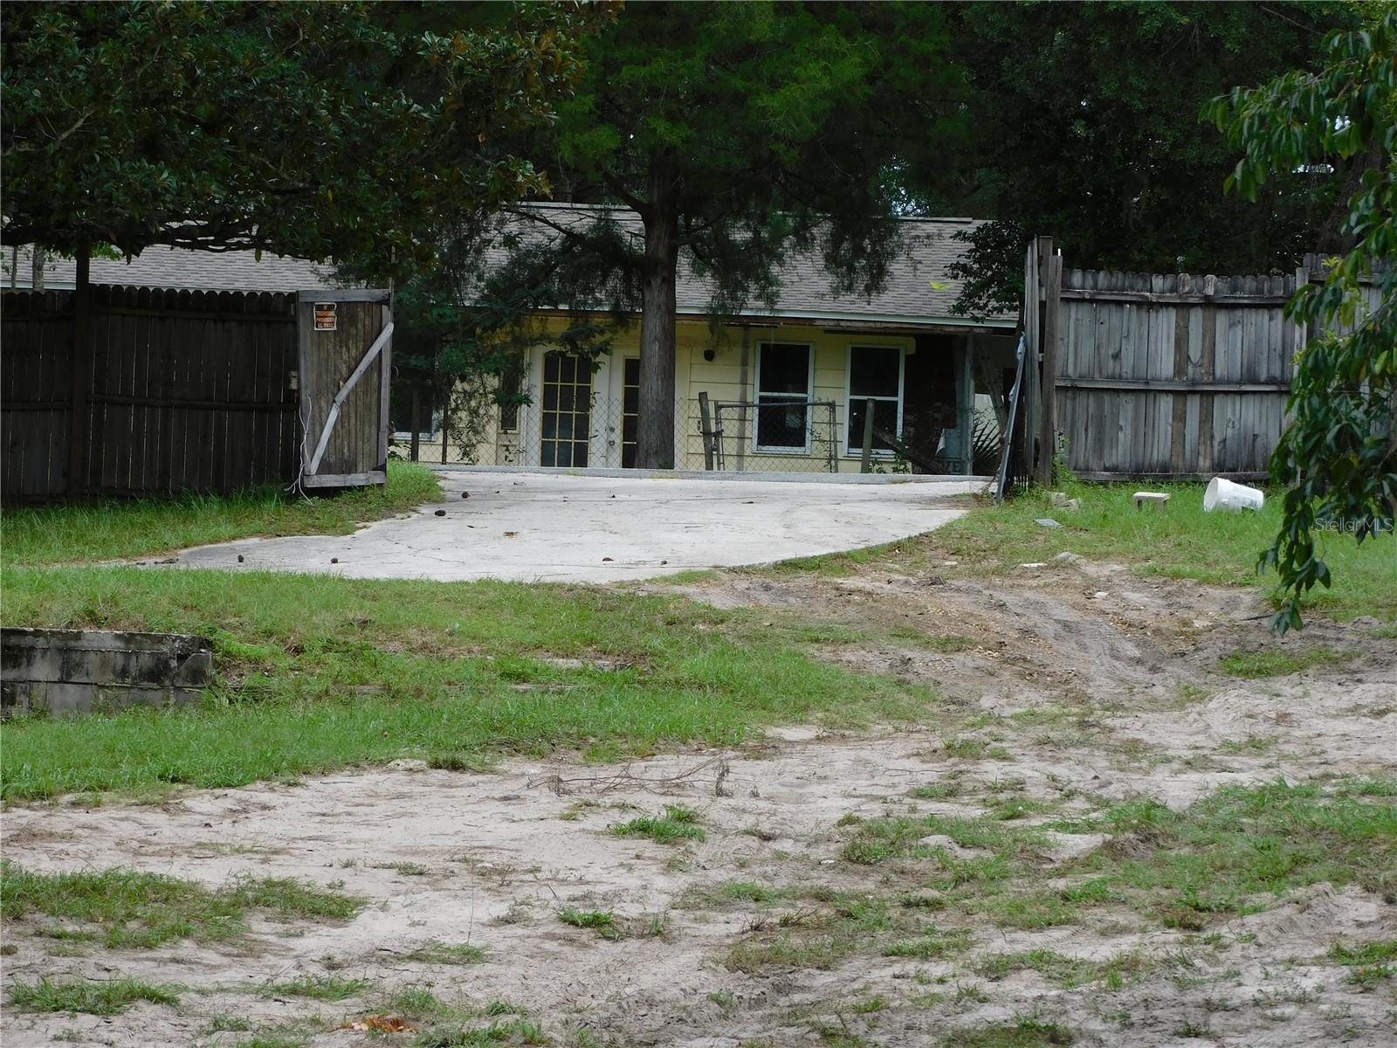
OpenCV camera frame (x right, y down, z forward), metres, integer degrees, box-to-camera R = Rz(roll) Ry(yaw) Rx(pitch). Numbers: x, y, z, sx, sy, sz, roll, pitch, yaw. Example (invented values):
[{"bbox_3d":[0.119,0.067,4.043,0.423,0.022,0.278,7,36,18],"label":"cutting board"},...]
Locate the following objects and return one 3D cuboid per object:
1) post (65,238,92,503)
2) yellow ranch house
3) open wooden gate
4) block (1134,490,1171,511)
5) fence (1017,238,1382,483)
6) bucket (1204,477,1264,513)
[{"bbox_3d":[-5.410,-1.344,70.500,0.120,2.250,0.120,2,0,0],"label":"post"},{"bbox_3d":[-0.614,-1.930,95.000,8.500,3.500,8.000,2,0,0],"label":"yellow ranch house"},{"bbox_3d":[-3.075,-1.177,70.200,1.100,1.740,0.080,2,1,-45],"label":"open wooden gate"},{"bbox_3d":[3.669,-0.146,65.300,0.280,0.200,0.200,2,0,13],"label":"block"},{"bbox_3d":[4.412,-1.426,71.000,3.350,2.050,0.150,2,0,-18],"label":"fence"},{"bbox_3d":[4.287,-0.192,64.600,0.380,0.305,0.305,14,0,-12],"label":"bucket"}]

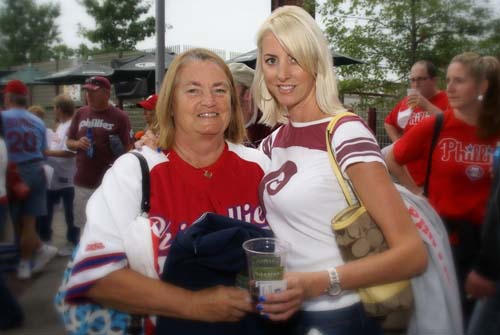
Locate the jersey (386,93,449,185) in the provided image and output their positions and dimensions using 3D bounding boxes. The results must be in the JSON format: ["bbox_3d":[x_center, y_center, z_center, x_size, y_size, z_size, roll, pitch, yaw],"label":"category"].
[{"bbox_3d":[1.087,-0.145,3.120,0.540,0.670,0.320,6,8,41],"label":"jersey"}]

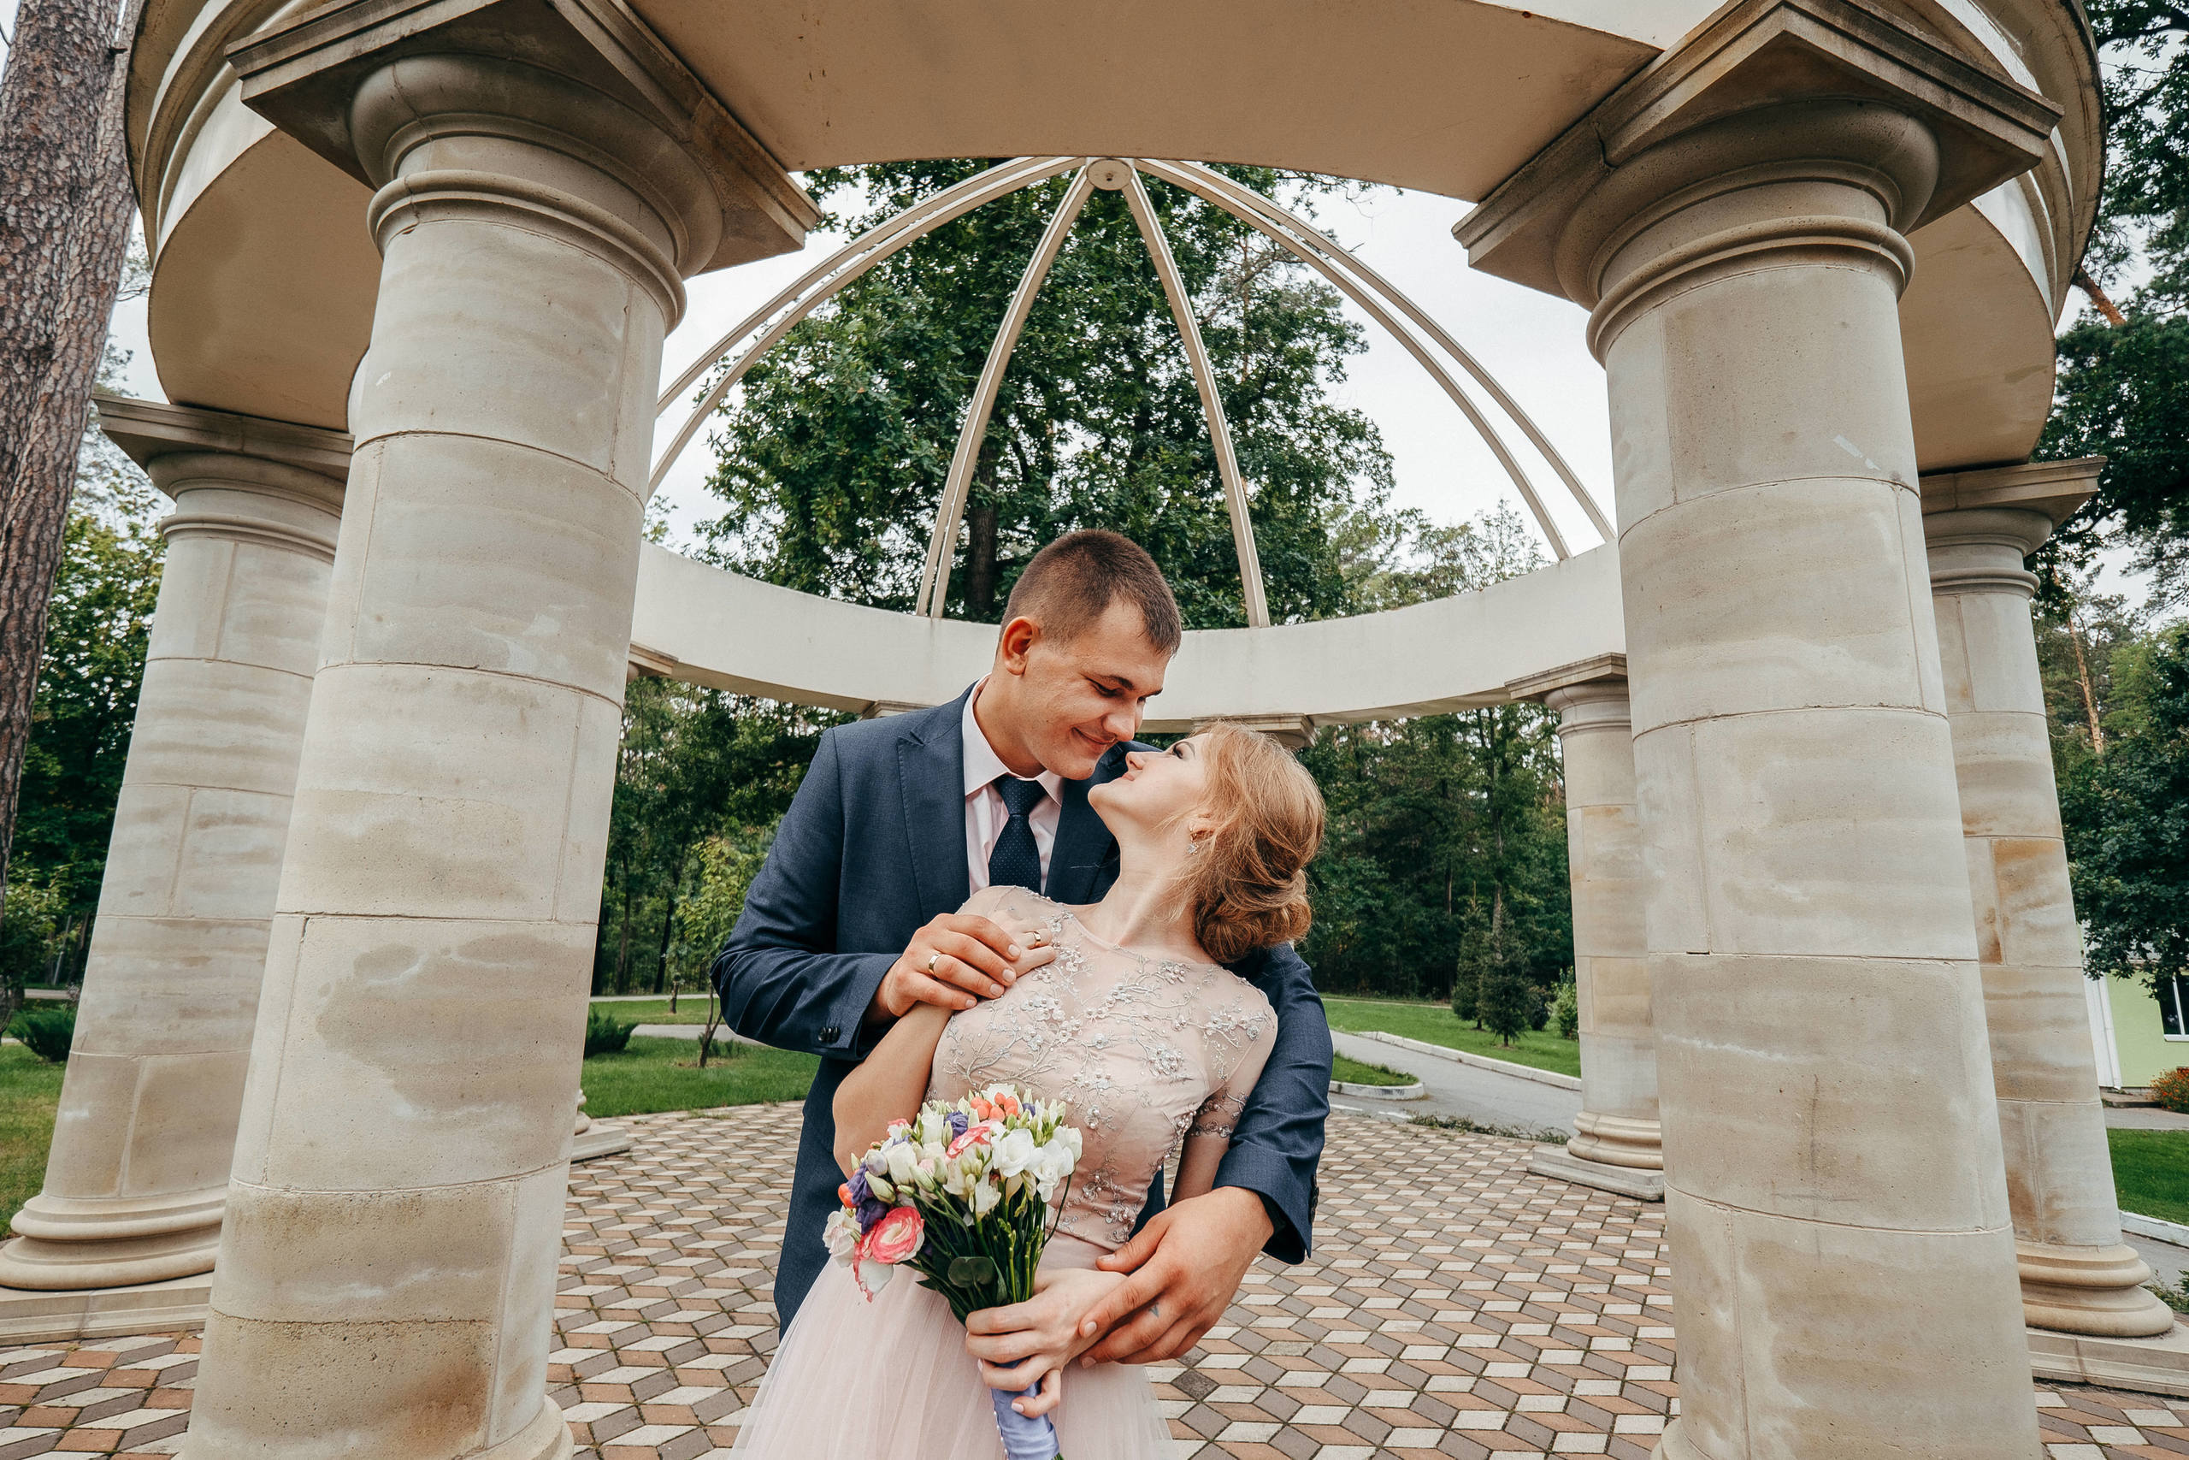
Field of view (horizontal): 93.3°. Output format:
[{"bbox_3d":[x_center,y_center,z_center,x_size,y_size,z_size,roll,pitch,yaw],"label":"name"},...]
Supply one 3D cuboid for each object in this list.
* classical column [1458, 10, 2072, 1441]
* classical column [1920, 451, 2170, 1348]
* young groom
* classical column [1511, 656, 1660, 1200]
[{"bbox_3d":[1.488,0.227,2.204,0.909,3.165,0.909,6,-12,-23],"label":"classical column"},{"bbox_3d":[3.433,0.664,4.037,0.909,3.165,0.909,-3,-12,21],"label":"classical column"},{"bbox_3d":[-0.084,0.674,1.012,0.610,1.750,0.470,3,-11,-7],"label":"young groom"},{"bbox_3d":[3.379,1.207,6.604,0.909,3.165,0.909,6,-12,-23],"label":"classical column"}]

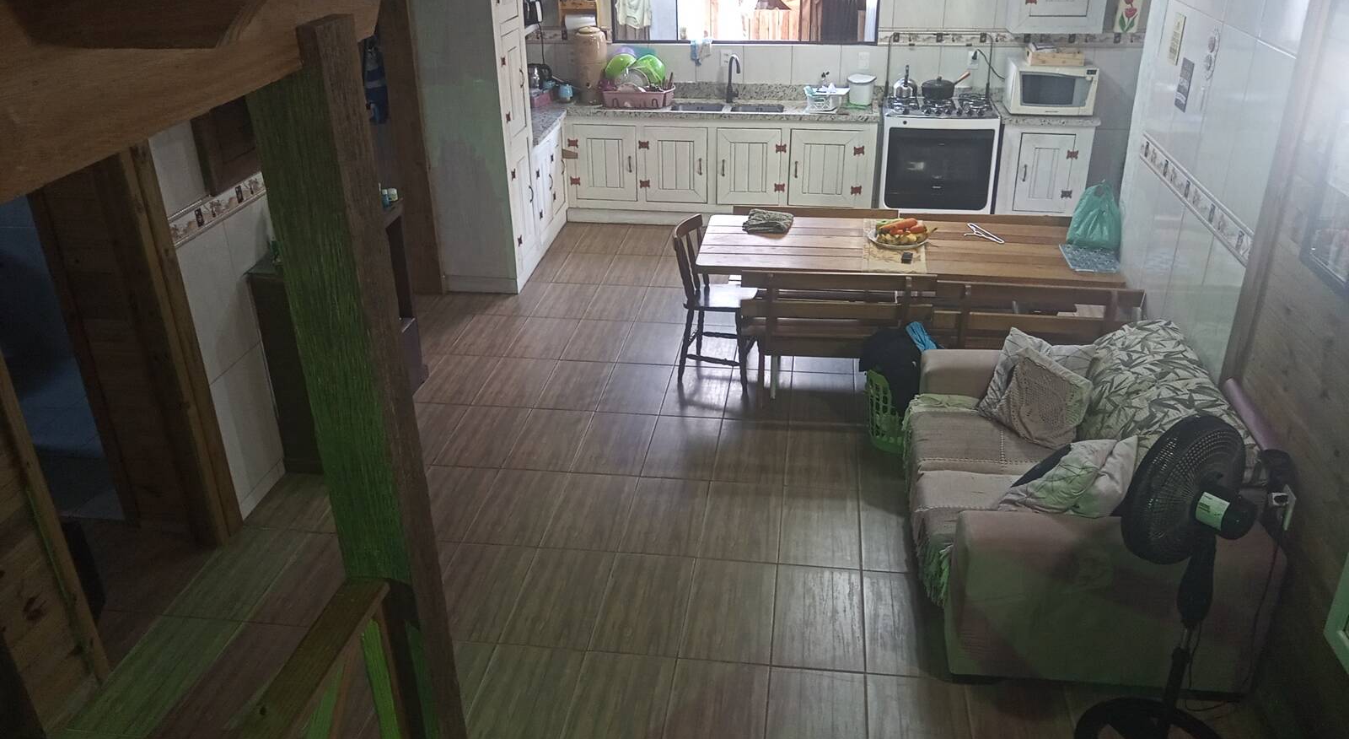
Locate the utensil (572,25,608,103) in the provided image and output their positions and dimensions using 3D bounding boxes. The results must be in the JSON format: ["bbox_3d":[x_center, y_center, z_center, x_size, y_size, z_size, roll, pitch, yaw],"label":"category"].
[{"bbox_3d":[-0.614,-2.249,8.047,0.242,0.544,0.238,3,25,7],"label":"utensil"}]

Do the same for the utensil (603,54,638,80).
[{"bbox_3d":[-0.391,-2.161,7.921,0.250,0.130,0.250,-38,27,22],"label":"utensil"}]

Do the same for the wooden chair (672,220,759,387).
[{"bbox_3d":[0.252,-0.351,5.670,0.430,0.830,0.410,9,27,19],"label":"wooden chair"}]

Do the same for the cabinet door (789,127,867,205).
[{"bbox_3d":[1.063,-1.411,7.710,0.493,0.545,0.030,3,26,7],"label":"cabinet door"}]

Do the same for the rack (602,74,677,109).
[{"bbox_3d":[-0.256,-1.986,7.884,0.475,0.135,0.300,3,26,7],"label":"rack"}]

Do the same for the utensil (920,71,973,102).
[{"bbox_3d":[1.975,-2.029,7.847,0.385,0.155,0.228,-8,27,-16],"label":"utensil"}]

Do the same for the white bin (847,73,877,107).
[{"bbox_3d":[1.333,-1.989,7.768,0.201,0.182,0.195,3,25,7],"label":"white bin"}]

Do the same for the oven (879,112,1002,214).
[{"bbox_3d":[1.890,-1.468,7.934,0.792,0.836,0.572,3,25,7],"label":"oven"}]

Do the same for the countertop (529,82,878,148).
[{"bbox_3d":[0.067,-1.771,7.593,2.678,0.178,1.393,3,25,7],"label":"countertop"}]

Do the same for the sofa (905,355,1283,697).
[{"bbox_3d":[1.438,0.427,4.025,1.030,0.800,1.340,3,26,7],"label":"sofa"}]

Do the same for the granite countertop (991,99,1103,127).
[{"bbox_3d":[2.613,-1.792,7.686,0.665,0.060,0.541,3,25,7],"label":"granite countertop"}]

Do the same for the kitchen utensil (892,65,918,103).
[{"bbox_3d":[1.673,-2.064,7.845,0.170,0.230,0.205,4,26,9],"label":"kitchen utensil"}]

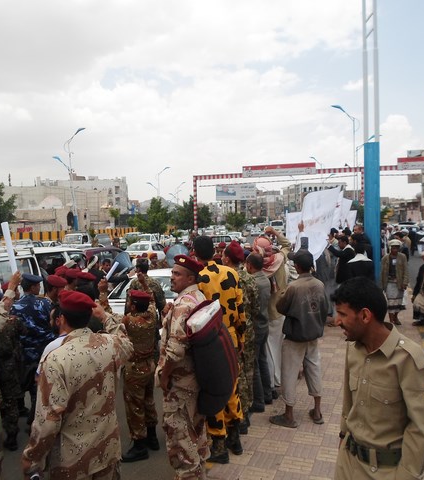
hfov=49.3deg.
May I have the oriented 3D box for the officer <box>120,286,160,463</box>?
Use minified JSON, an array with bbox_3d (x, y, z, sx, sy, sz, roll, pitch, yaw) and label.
[{"bbox_3d":[-0.678,1.284,4.380,0.520,1.650,0.420,-2,2,-30],"label":"officer"}]

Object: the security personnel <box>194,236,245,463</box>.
[{"bbox_3d":[0.069,0.892,3.750,0.520,1.800,0.380,-2,2,-27],"label":"security personnel"}]

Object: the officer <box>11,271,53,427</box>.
[{"bbox_3d":[-1.931,1.174,5.000,0.520,1.640,0.420,-1,1,23],"label":"officer"}]

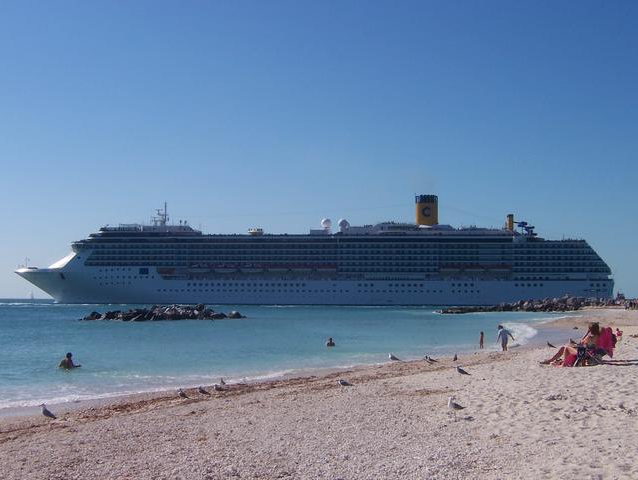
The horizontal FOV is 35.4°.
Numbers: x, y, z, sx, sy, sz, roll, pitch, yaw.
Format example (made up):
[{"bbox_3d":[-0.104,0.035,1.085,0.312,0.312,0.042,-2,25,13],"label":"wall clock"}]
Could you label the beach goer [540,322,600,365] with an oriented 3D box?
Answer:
[{"bbox_3d":[5.542,2.292,22.000,1.270,0.940,0.520,-1,-4,21],"label":"beach goer"}]

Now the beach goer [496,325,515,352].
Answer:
[{"bbox_3d":[10.405,5.525,56.000,0.880,1.460,0.500,3,-5,-40],"label":"beach goer"}]

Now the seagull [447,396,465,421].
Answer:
[{"bbox_3d":[2.059,2.515,14.900,0.320,0.335,0.140,2,-4,-21],"label":"seagull"}]

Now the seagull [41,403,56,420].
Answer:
[{"bbox_3d":[-5.202,3.304,19.200,0.340,0.310,0.140,0,-3,6],"label":"seagull"}]

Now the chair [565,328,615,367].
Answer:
[{"bbox_3d":[5.994,2.358,22.000,0.920,0.860,0.650,-1,-4,21],"label":"chair"}]

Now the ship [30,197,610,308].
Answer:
[{"bbox_3d":[-8.430,5.085,487.560,292.000,53.158,33.500,0,-3,7],"label":"ship"}]

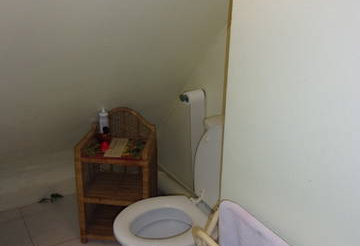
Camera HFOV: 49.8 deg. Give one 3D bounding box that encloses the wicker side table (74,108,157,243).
[{"bbox_3d":[-0.341,0.297,2.199,0.383,0.697,0.315,2,19,4],"label":"wicker side table"}]

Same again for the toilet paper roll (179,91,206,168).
[{"bbox_3d":[0.069,0.027,2.020,0.092,0.389,0.085,-11,22,-30],"label":"toilet paper roll"}]

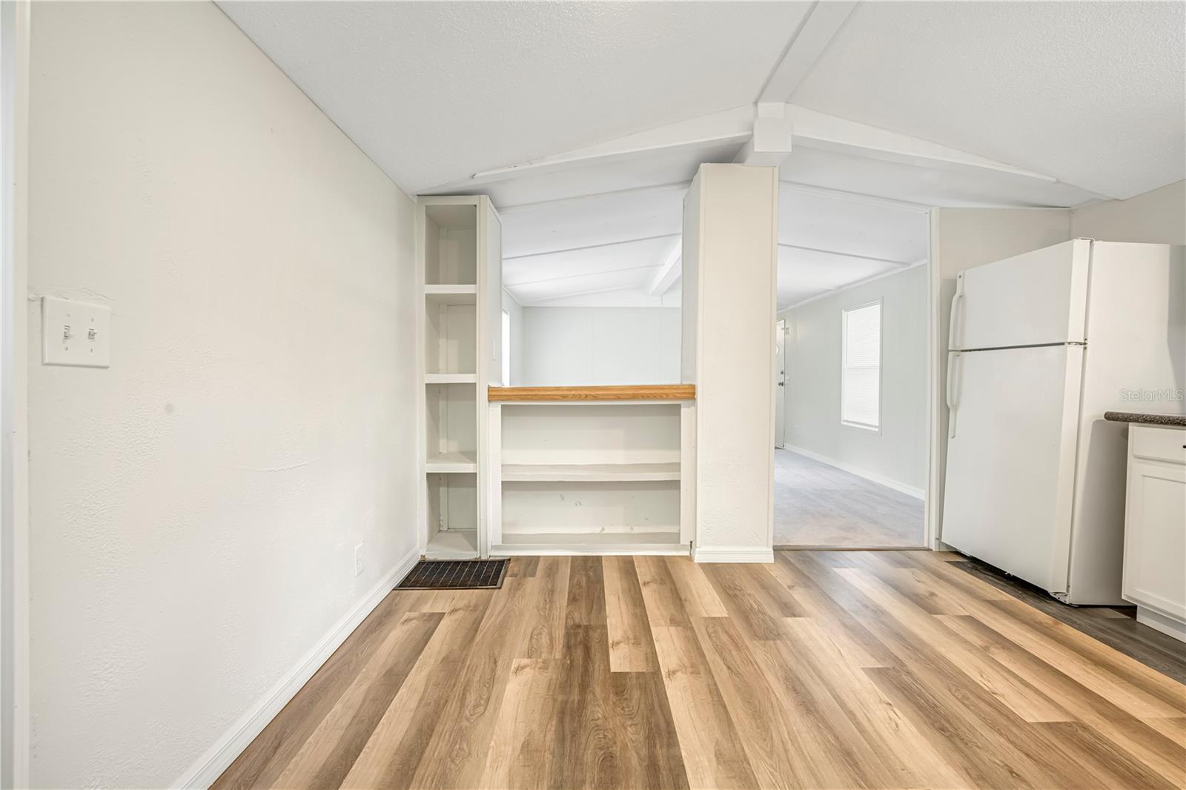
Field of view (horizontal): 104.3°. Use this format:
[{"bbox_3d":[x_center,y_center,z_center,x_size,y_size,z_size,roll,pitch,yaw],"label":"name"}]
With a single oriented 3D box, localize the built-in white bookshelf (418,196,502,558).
[{"bbox_3d":[-0.806,-0.093,2.842,0.427,2.067,0.432,0,2,-1],"label":"built-in white bookshelf"}]

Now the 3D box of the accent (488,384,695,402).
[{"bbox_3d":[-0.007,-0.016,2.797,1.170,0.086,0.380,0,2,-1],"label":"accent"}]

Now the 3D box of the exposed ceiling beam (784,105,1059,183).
[{"bbox_3d":[1.765,-1.318,2.519,1.539,0.153,0.090,12,2,-1],"label":"exposed ceiling beam"}]

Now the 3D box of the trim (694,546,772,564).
[{"bbox_3d":[0.800,0.906,2.622,0.453,0.089,0.018,0,2,-1],"label":"trim"}]

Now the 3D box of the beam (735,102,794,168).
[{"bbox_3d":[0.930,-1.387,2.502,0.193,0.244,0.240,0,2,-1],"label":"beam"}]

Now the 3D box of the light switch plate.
[{"bbox_3d":[-0.995,-0.117,0.895,0.008,0.122,0.118,0,2,-1],"label":"light switch plate"}]

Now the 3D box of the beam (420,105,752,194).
[{"bbox_3d":[-0.022,-1.286,2.502,1.815,0.154,0.090,-12,2,0],"label":"beam"}]

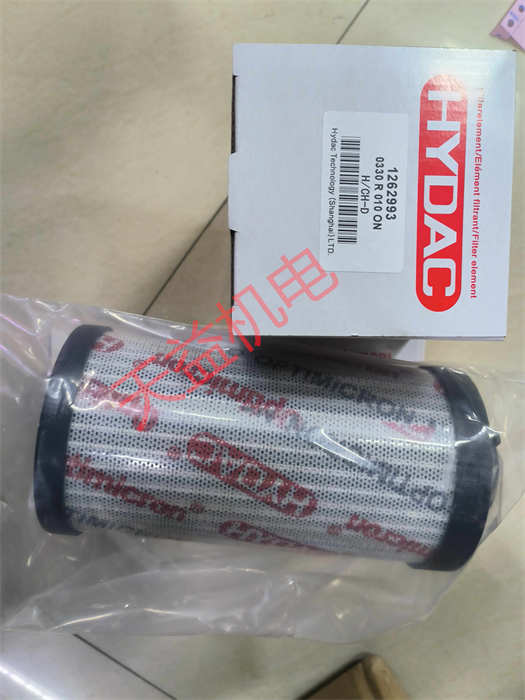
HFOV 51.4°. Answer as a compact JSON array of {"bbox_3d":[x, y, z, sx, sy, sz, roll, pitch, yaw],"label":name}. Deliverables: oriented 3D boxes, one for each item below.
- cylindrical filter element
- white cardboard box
[{"bbox_3d":[0.000,0.046,0.261,0.180,0.095,0.095,7,94,-3],"label":"cylindrical filter element"},{"bbox_3d":[0.035,-0.063,0.297,0.101,0.206,0.101,0,94,-2],"label":"white cardboard box"}]

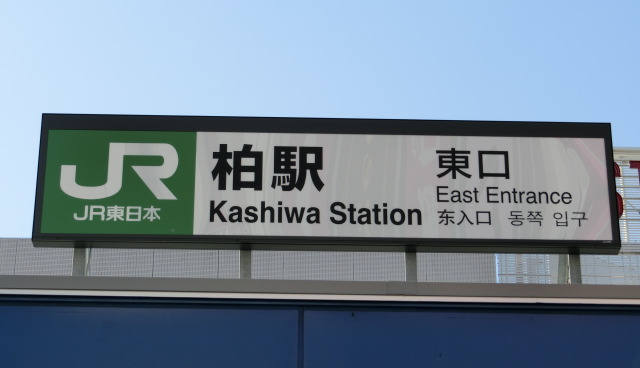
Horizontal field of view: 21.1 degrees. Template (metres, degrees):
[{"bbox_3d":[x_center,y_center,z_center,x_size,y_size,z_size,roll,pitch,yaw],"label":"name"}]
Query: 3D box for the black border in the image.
[{"bbox_3d":[0.063,0.000,13.121,4.400,1.061,0.138,1,-26,-2],"label":"black border"}]

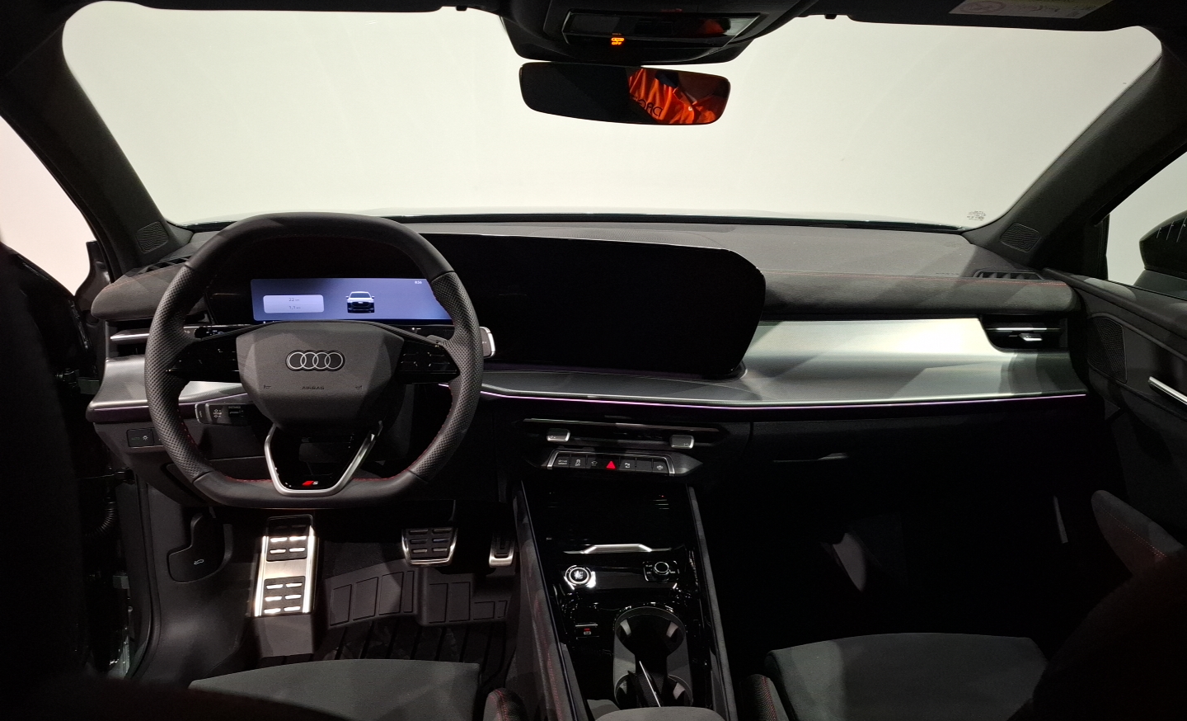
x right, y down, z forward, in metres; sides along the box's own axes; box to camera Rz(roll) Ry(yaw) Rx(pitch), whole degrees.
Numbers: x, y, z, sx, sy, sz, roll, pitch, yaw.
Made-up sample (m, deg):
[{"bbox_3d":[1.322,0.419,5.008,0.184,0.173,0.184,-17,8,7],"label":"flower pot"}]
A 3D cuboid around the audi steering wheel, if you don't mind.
[{"bbox_3d":[-0.314,0.003,0.903,0.368,0.338,0.090,-1,-5,-4],"label":"audi steering wheel"}]

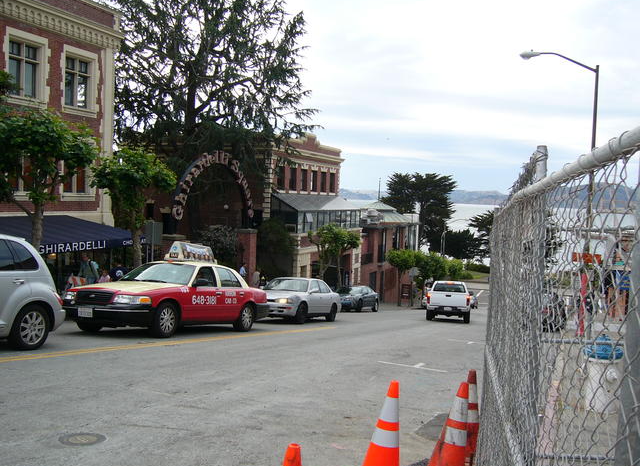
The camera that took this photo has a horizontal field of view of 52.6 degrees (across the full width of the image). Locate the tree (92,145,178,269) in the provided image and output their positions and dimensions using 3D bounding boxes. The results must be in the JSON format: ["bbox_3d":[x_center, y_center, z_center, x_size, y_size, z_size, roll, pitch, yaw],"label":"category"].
[{"bbox_3d":[-6.183,-0.165,21.453,2.800,5.250,2.800,3,3,21],"label":"tree"}]

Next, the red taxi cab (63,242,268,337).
[{"bbox_3d":[-2.847,1.112,13.396,1.980,1.860,5.380,1,-5,23],"label":"red taxi cab"}]

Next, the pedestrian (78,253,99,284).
[{"bbox_3d":[-7.708,1.509,21.452,0.580,1.700,0.450,4,4,27],"label":"pedestrian"}]

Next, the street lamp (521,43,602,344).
[{"bbox_3d":[8.166,-1.389,22.197,2.700,9.900,0.350,4,3,22],"label":"street lamp"}]

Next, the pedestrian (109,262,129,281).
[{"bbox_3d":[-6.257,1.675,20.042,0.550,1.500,0.420,1,3,-17],"label":"pedestrian"}]

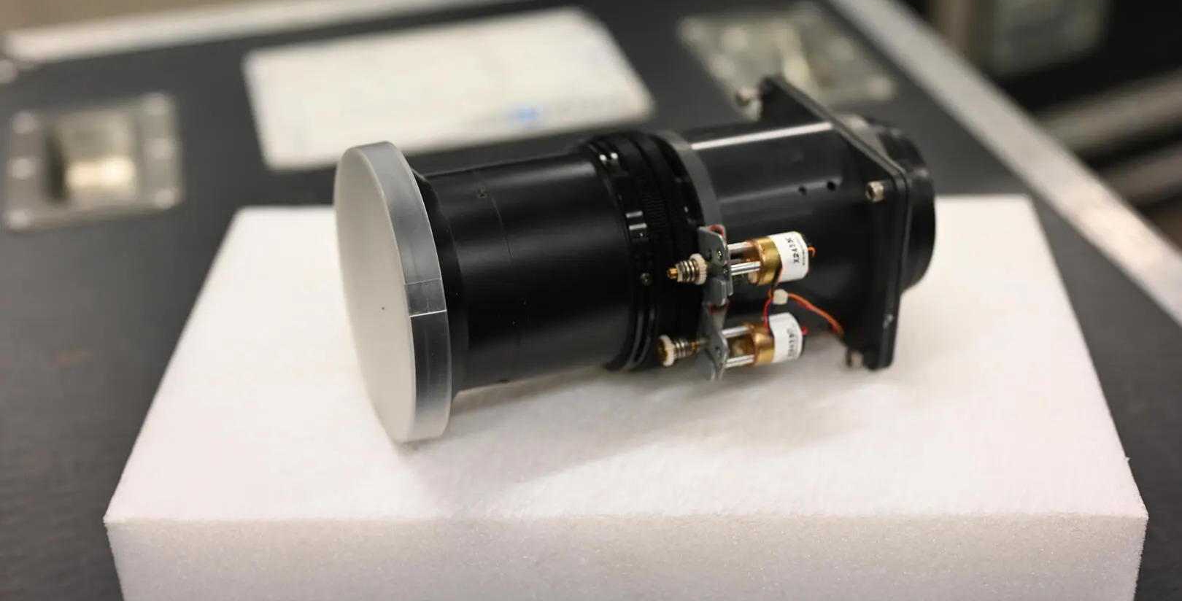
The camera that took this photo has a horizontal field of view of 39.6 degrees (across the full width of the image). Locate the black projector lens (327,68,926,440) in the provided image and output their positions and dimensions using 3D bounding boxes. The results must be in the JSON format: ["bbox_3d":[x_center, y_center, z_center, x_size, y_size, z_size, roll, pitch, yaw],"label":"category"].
[{"bbox_3d":[0.028,-0.028,0.831,0.287,0.143,0.147,-11,33,-20],"label":"black projector lens"}]

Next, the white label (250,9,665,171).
[{"bbox_3d":[-0.123,-0.177,1.320,0.297,0.003,0.212,-10,33,-12],"label":"white label"}]

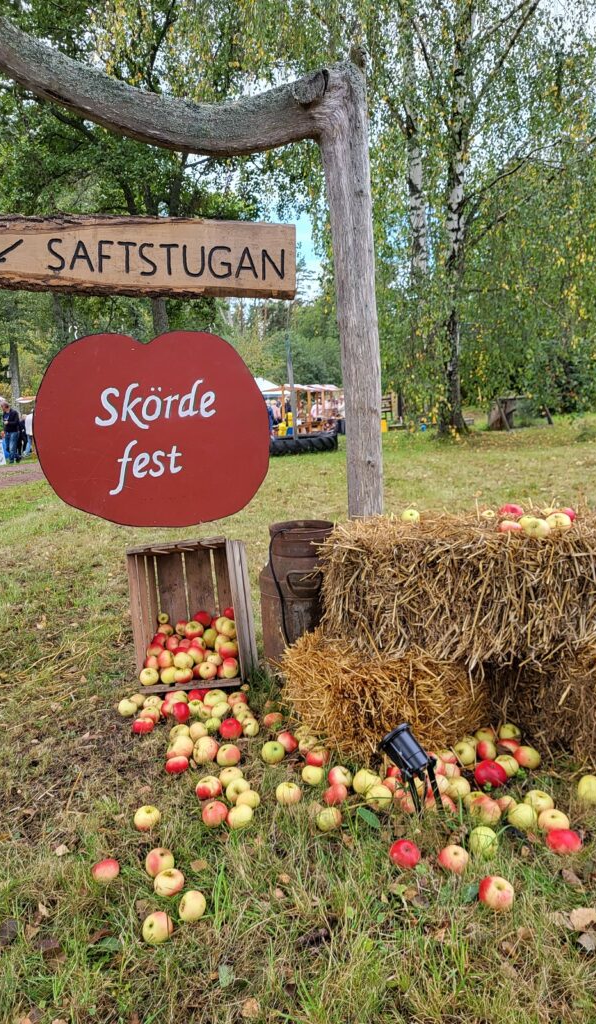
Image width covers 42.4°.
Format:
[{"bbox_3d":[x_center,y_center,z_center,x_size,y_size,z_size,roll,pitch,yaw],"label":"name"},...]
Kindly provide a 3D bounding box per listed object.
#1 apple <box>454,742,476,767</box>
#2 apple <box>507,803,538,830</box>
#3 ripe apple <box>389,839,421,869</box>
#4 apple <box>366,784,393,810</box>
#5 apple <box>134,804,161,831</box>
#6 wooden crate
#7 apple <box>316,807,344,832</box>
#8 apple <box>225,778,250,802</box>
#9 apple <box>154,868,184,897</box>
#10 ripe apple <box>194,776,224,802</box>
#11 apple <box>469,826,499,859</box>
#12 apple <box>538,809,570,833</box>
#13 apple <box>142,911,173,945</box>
[{"bbox_3d":[0.520,0.753,2.389,0.070,0.069,0.070,-2,8,0],"label":"apple"},{"bbox_3d":[0.600,0.811,2.046,0.078,0.067,0.078,-1,9,0],"label":"apple"},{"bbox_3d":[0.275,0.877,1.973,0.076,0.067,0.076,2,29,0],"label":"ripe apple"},{"bbox_3d":[0.240,0.838,2.258,0.074,0.067,0.074,-1,9,0],"label":"apple"},{"bbox_3d":[-0.424,0.863,2.166,0.071,0.064,0.071,0,9,0],"label":"apple"},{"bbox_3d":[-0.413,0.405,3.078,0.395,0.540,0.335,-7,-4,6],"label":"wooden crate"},{"bbox_3d":[0.095,0.916,2.321,0.075,0.070,0.075,-3,9,0],"label":"apple"},{"bbox_3d":[-0.192,0.897,2.482,0.075,0.070,0.075,-3,9,0],"label":"apple"},{"bbox_3d":[-0.335,0.967,2.005,0.076,0.065,0.076,-1,9,0],"label":"apple"},{"bbox_3d":[-0.285,0.882,2.453,0.078,0.073,0.078,-3,9,0],"label":"ripe apple"},{"bbox_3d":[0.475,0.844,1.962,0.072,0.071,0.072,-1,9,0],"label":"apple"},{"bbox_3d":[0.667,0.802,1.999,0.077,0.069,0.077,-2,8,0],"label":"apple"},{"bbox_3d":[-0.307,0.913,1.689,0.066,0.066,0.066,-2,8,0],"label":"apple"}]

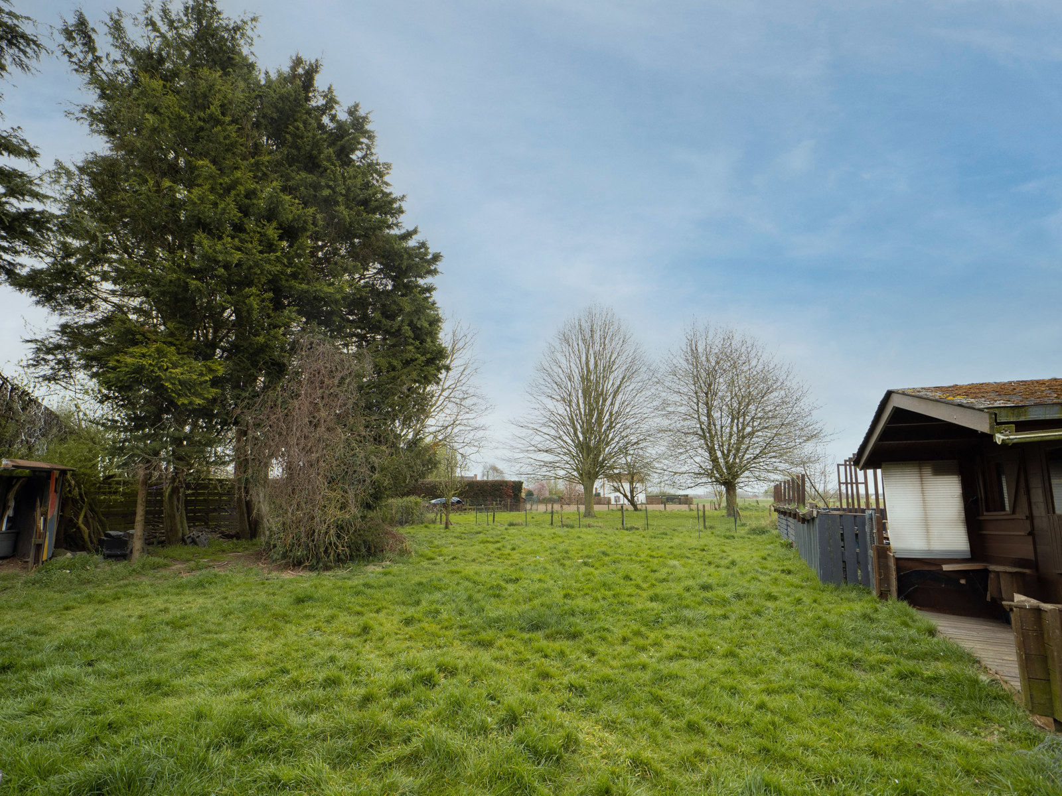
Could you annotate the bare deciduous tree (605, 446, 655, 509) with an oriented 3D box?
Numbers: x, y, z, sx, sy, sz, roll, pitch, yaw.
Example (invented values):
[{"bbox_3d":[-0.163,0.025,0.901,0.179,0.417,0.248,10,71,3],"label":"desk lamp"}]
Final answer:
[{"bbox_3d":[9.275,7.453,45.917,4.660,5.980,4.850,0,-11,0],"label":"bare deciduous tree"}]

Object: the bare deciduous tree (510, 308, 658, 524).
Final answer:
[{"bbox_3d":[3.676,0.646,33.981,9.940,14.890,9.640,0,-11,0],"label":"bare deciduous tree"}]

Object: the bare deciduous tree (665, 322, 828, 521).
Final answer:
[{"bbox_3d":[14.737,1.293,33.857,11.560,13.570,11.210,0,-11,0],"label":"bare deciduous tree"}]

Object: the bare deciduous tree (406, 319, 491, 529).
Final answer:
[{"bbox_3d":[-3.955,0.994,22.716,4.190,9.790,4.460,0,-11,0],"label":"bare deciduous tree"}]

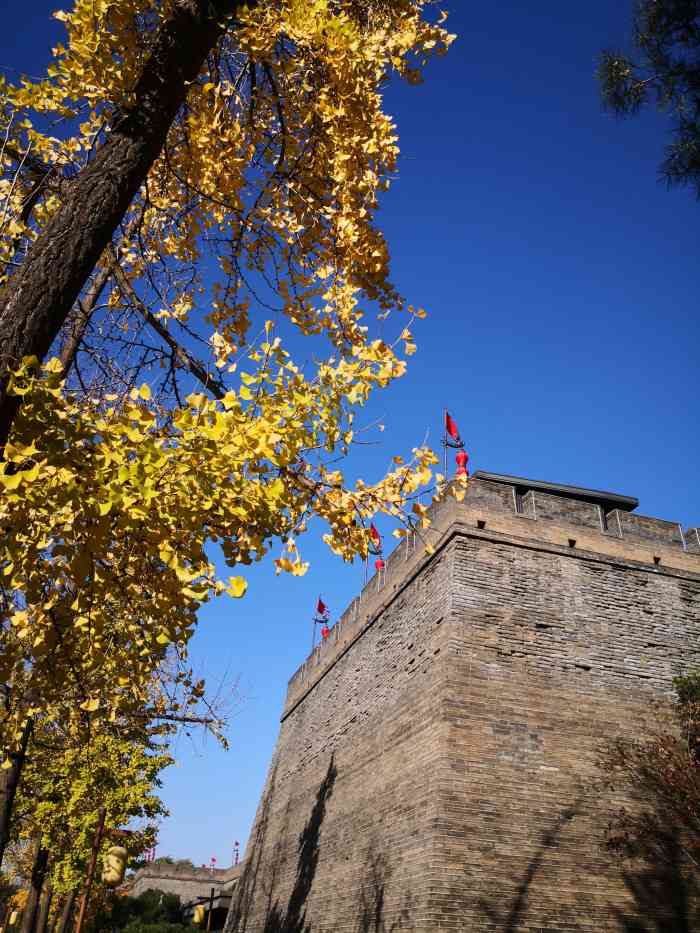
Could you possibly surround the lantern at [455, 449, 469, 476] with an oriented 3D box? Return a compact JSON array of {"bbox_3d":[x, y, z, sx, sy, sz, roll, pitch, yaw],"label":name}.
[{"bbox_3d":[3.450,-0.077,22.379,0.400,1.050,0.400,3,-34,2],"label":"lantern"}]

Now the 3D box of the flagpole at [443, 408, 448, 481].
[{"bbox_3d":[2.913,0.144,22.046,0.080,4.700,0.080,12,-34,-12],"label":"flagpole"}]

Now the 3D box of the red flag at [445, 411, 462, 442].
[{"bbox_3d":[3.283,-1.269,23.083,0.550,1.100,0.150,12,-34,-12],"label":"red flag"}]

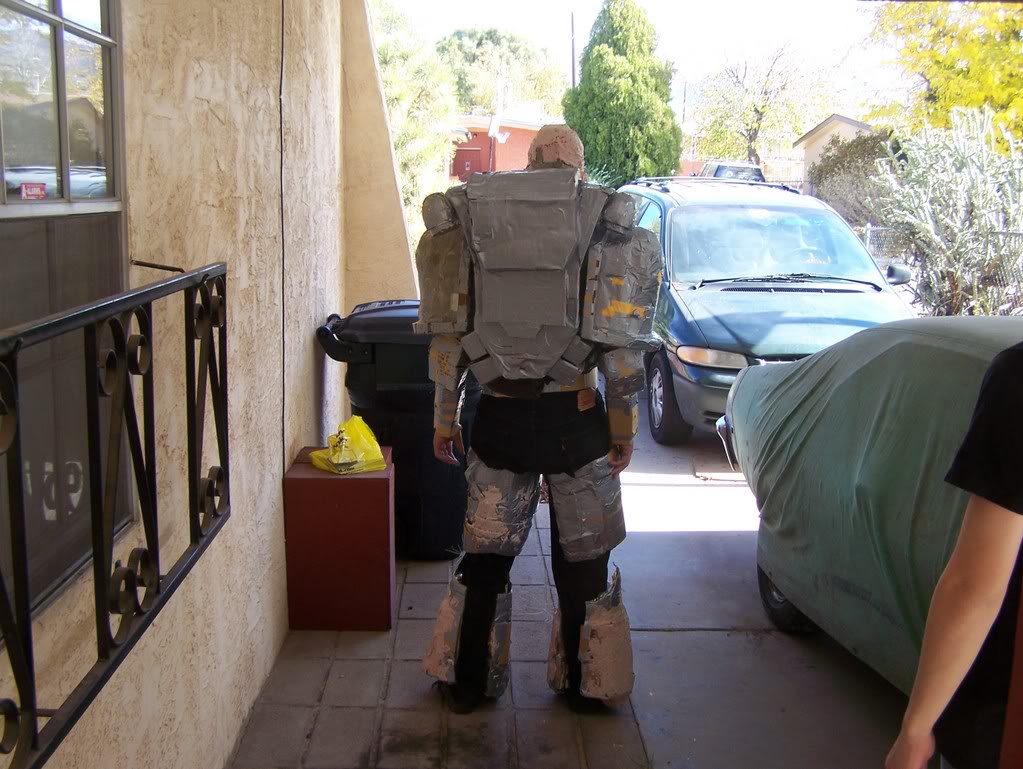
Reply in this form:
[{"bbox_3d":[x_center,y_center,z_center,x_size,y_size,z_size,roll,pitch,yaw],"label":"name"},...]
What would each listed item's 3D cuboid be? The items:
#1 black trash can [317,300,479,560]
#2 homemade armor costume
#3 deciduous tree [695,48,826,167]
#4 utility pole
[{"bbox_3d":[-0.500,0.201,5.316,0.800,1.130,0.680,0,10,-2],"label":"black trash can"},{"bbox_3d":[0.089,0.138,3.579,0.760,1.860,0.520,1,10,7],"label":"homemade armor costume"},{"bbox_3d":[7.355,-7.513,33.199,4.100,5.200,4.100,0,10,0],"label":"deciduous tree"},{"bbox_3d":[3.057,-13.169,54.539,0.250,9.300,0.250,0,10,0],"label":"utility pole"}]

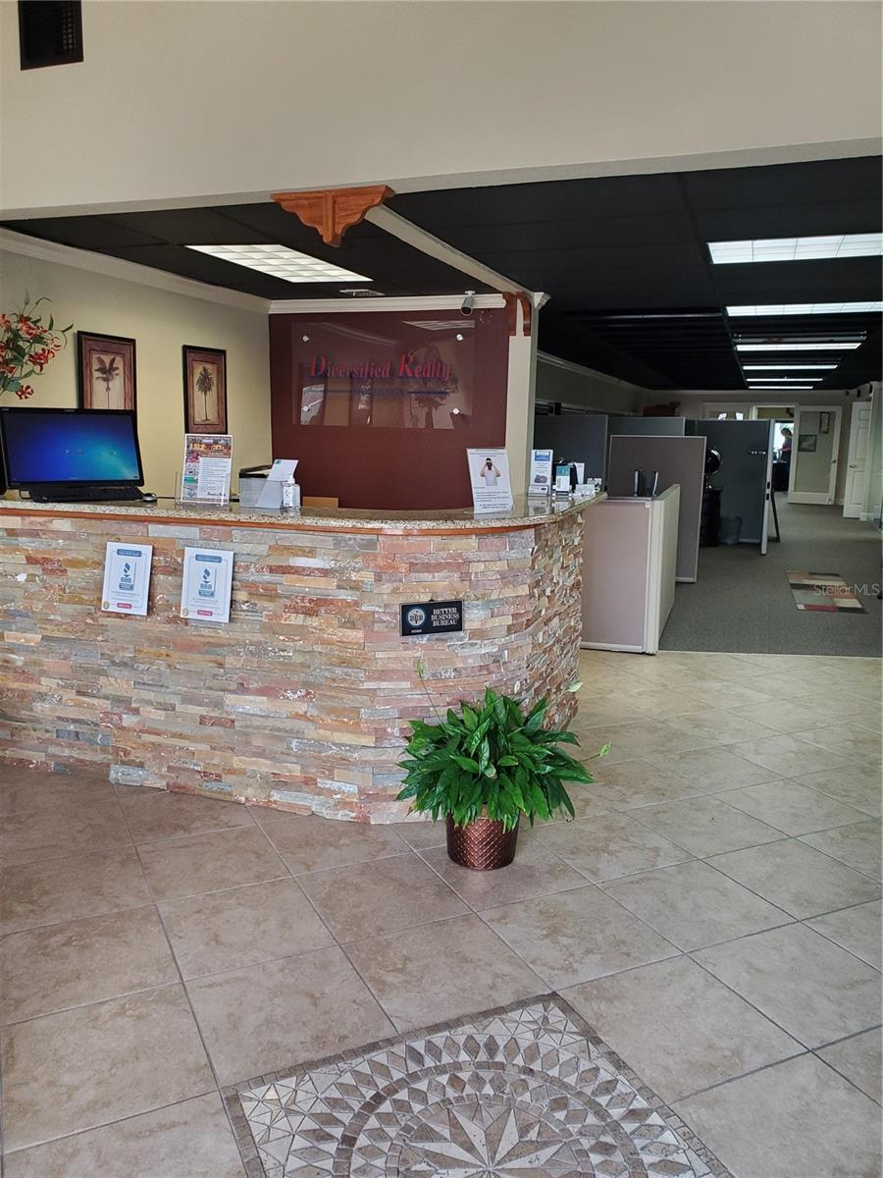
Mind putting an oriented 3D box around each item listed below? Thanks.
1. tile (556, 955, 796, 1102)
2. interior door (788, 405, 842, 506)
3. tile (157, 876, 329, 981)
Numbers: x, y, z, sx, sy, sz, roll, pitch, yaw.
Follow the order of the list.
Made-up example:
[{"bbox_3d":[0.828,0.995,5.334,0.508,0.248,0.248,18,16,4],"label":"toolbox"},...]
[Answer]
[{"bbox_3d":[0.564,1.038,2.118,0.415,0.010,0.415,-4,11,-25],"label":"tile"},{"bbox_3d":[7.905,-2.822,18.700,0.880,2.030,0.045,4,10,19],"label":"interior door"},{"bbox_3d":[-0.556,0.952,2.505,0.415,0.010,0.415,-4,11,-25],"label":"tile"}]

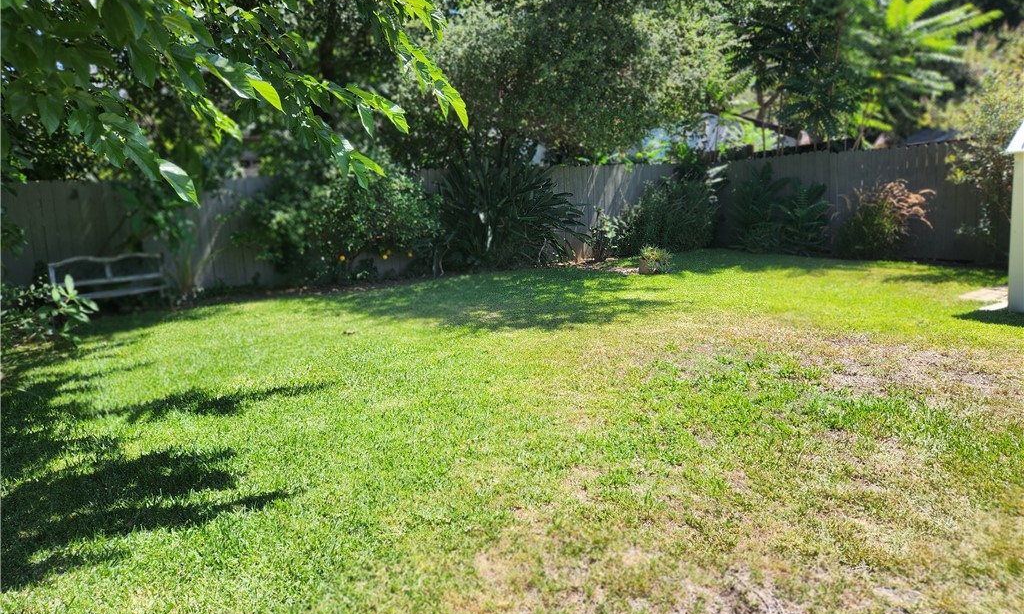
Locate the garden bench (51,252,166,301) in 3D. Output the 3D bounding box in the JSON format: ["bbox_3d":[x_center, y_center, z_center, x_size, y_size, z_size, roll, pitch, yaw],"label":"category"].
[{"bbox_3d":[-5.907,-0.277,10.070,1.470,0.860,0.580,-8,11,-34],"label":"garden bench"}]

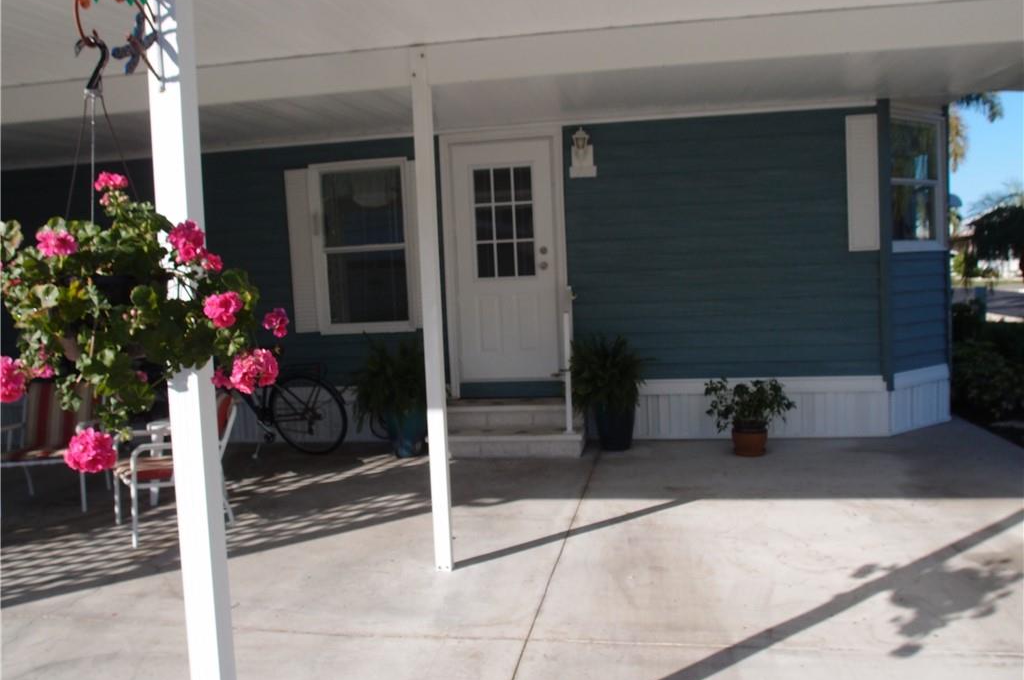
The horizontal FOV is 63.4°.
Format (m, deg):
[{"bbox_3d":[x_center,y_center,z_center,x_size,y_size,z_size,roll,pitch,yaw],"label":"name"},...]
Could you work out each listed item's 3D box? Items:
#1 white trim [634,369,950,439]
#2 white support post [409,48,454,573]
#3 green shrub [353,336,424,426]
[{"bbox_3d":[2.474,0.538,7.295,2.843,0.513,0.814,-2,4,11],"label":"white trim"},{"bbox_3d":[-0.378,-0.124,4.007,0.074,2.509,0.073,-2,4,11],"label":"white support post"},{"bbox_3d":[-0.918,0.345,6.700,0.780,0.748,0.702,-2,4,10],"label":"green shrub"}]

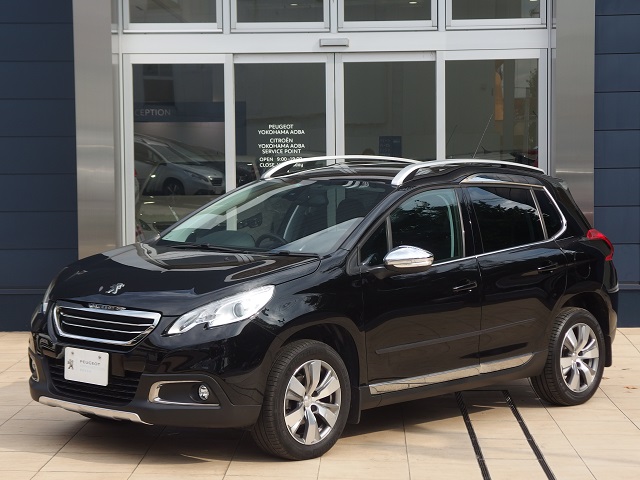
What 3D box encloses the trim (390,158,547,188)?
[{"bbox_3d":[0.922,-0.408,9.497,0.080,0.155,1.520,3,4,41],"label":"trim"}]

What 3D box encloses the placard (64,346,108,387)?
[{"bbox_3d":[-1.181,0.644,7.982,0.330,0.167,0.018,3,2,41],"label":"placard"}]

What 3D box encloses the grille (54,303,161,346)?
[{"bbox_3d":[-1.118,0.434,8.040,0.800,0.170,0.110,3,4,41],"label":"grille"}]

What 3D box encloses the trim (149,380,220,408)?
[{"bbox_3d":[-0.672,0.751,7.757,0.355,0.125,0.100,1,3,9],"label":"trim"}]

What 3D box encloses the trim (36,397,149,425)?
[{"bbox_3d":[-1.179,0.862,8.037,0.850,0.080,0.110,3,4,41],"label":"trim"}]

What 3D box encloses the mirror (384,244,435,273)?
[{"bbox_3d":[0.479,0.100,8.524,0.220,0.145,0.165,3,4,41],"label":"mirror"}]

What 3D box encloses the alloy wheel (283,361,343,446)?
[{"bbox_3d":[-0.085,0.832,8.116,0.155,0.441,0.441,3,4,41],"label":"alloy wheel"}]

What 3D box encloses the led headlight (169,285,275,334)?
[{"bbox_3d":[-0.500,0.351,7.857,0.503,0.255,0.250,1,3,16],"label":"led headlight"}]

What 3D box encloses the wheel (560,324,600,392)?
[{"bbox_3d":[1.585,0.742,10.003,0.180,0.445,0.445,3,4,41],"label":"wheel"}]

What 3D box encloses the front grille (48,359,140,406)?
[{"bbox_3d":[-1.171,0.740,8.046,0.700,0.190,0.100,3,4,41],"label":"front grille"}]

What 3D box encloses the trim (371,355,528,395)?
[{"bbox_3d":[0.767,0.752,8.913,0.035,0.085,1.540,3,4,41],"label":"trim"}]

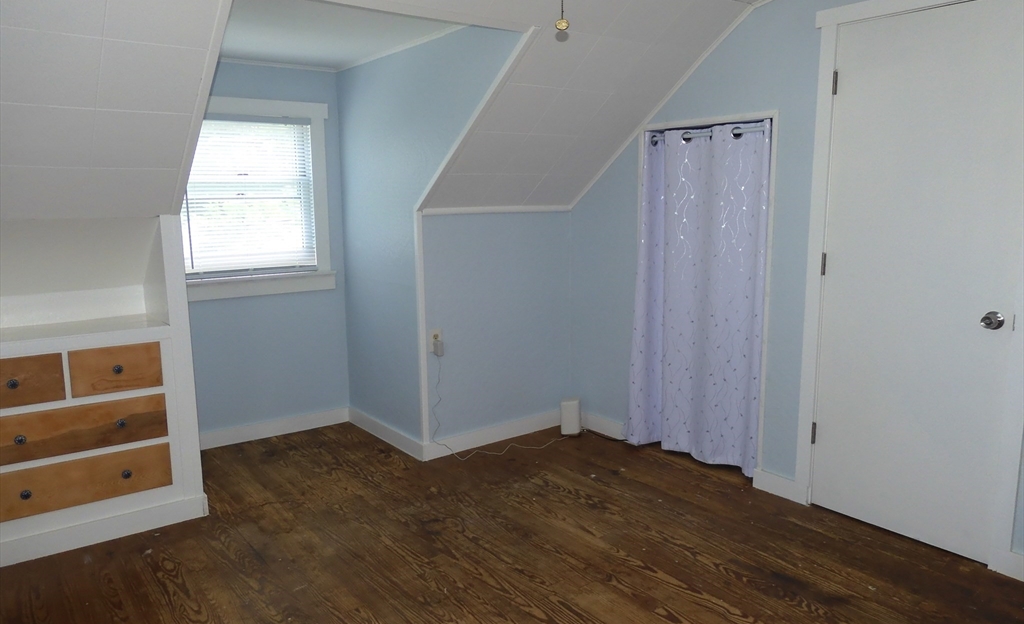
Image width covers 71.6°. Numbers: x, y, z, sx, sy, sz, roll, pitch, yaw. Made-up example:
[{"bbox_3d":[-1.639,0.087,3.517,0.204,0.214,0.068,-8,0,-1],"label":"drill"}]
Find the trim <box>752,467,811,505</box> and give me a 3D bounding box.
[{"bbox_3d":[1.241,0.804,3.268,0.020,0.091,0.284,-7,11,-37],"label":"trim"}]

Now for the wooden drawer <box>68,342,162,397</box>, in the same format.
[{"bbox_3d":[-1.680,0.210,2.973,0.326,0.187,0.350,-7,11,-37],"label":"wooden drawer"}]

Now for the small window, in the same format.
[{"bbox_3d":[-1.456,-0.628,3.945,0.956,1.083,0.081,-7,11,-37],"label":"small window"}]

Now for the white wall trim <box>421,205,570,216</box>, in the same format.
[{"bbox_3d":[-0.057,-0.559,3.891,1.010,0.034,0.020,-7,11,-37],"label":"white wall trim"}]

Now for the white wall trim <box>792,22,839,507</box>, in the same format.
[{"bbox_3d":[1.300,-0.149,3.034,0.020,2.044,0.070,-7,11,-37],"label":"white wall trim"}]

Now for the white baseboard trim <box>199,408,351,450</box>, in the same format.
[{"bbox_3d":[-1.417,0.683,4.155,0.999,0.102,0.020,-7,11,-37],"label":"white baseboard trim"}]

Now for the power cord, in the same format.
[{"bbox_3d":[-0.032,0.464,3.901,0.831,0.592,0.230,-7,11,-37],"label":"power cord"}]

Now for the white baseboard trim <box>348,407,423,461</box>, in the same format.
[{"bbox_3d":[-0.735,0.688,4.104,0.020,0.098,0.893,-7,11,-37],"label":"white baseboard trim"}]

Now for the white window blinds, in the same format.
[{"bbox_3d":[-1.460,-0.639,3.936,0.745,0.880,0.047,-7,11,-37],"label":"white window blinds"}]

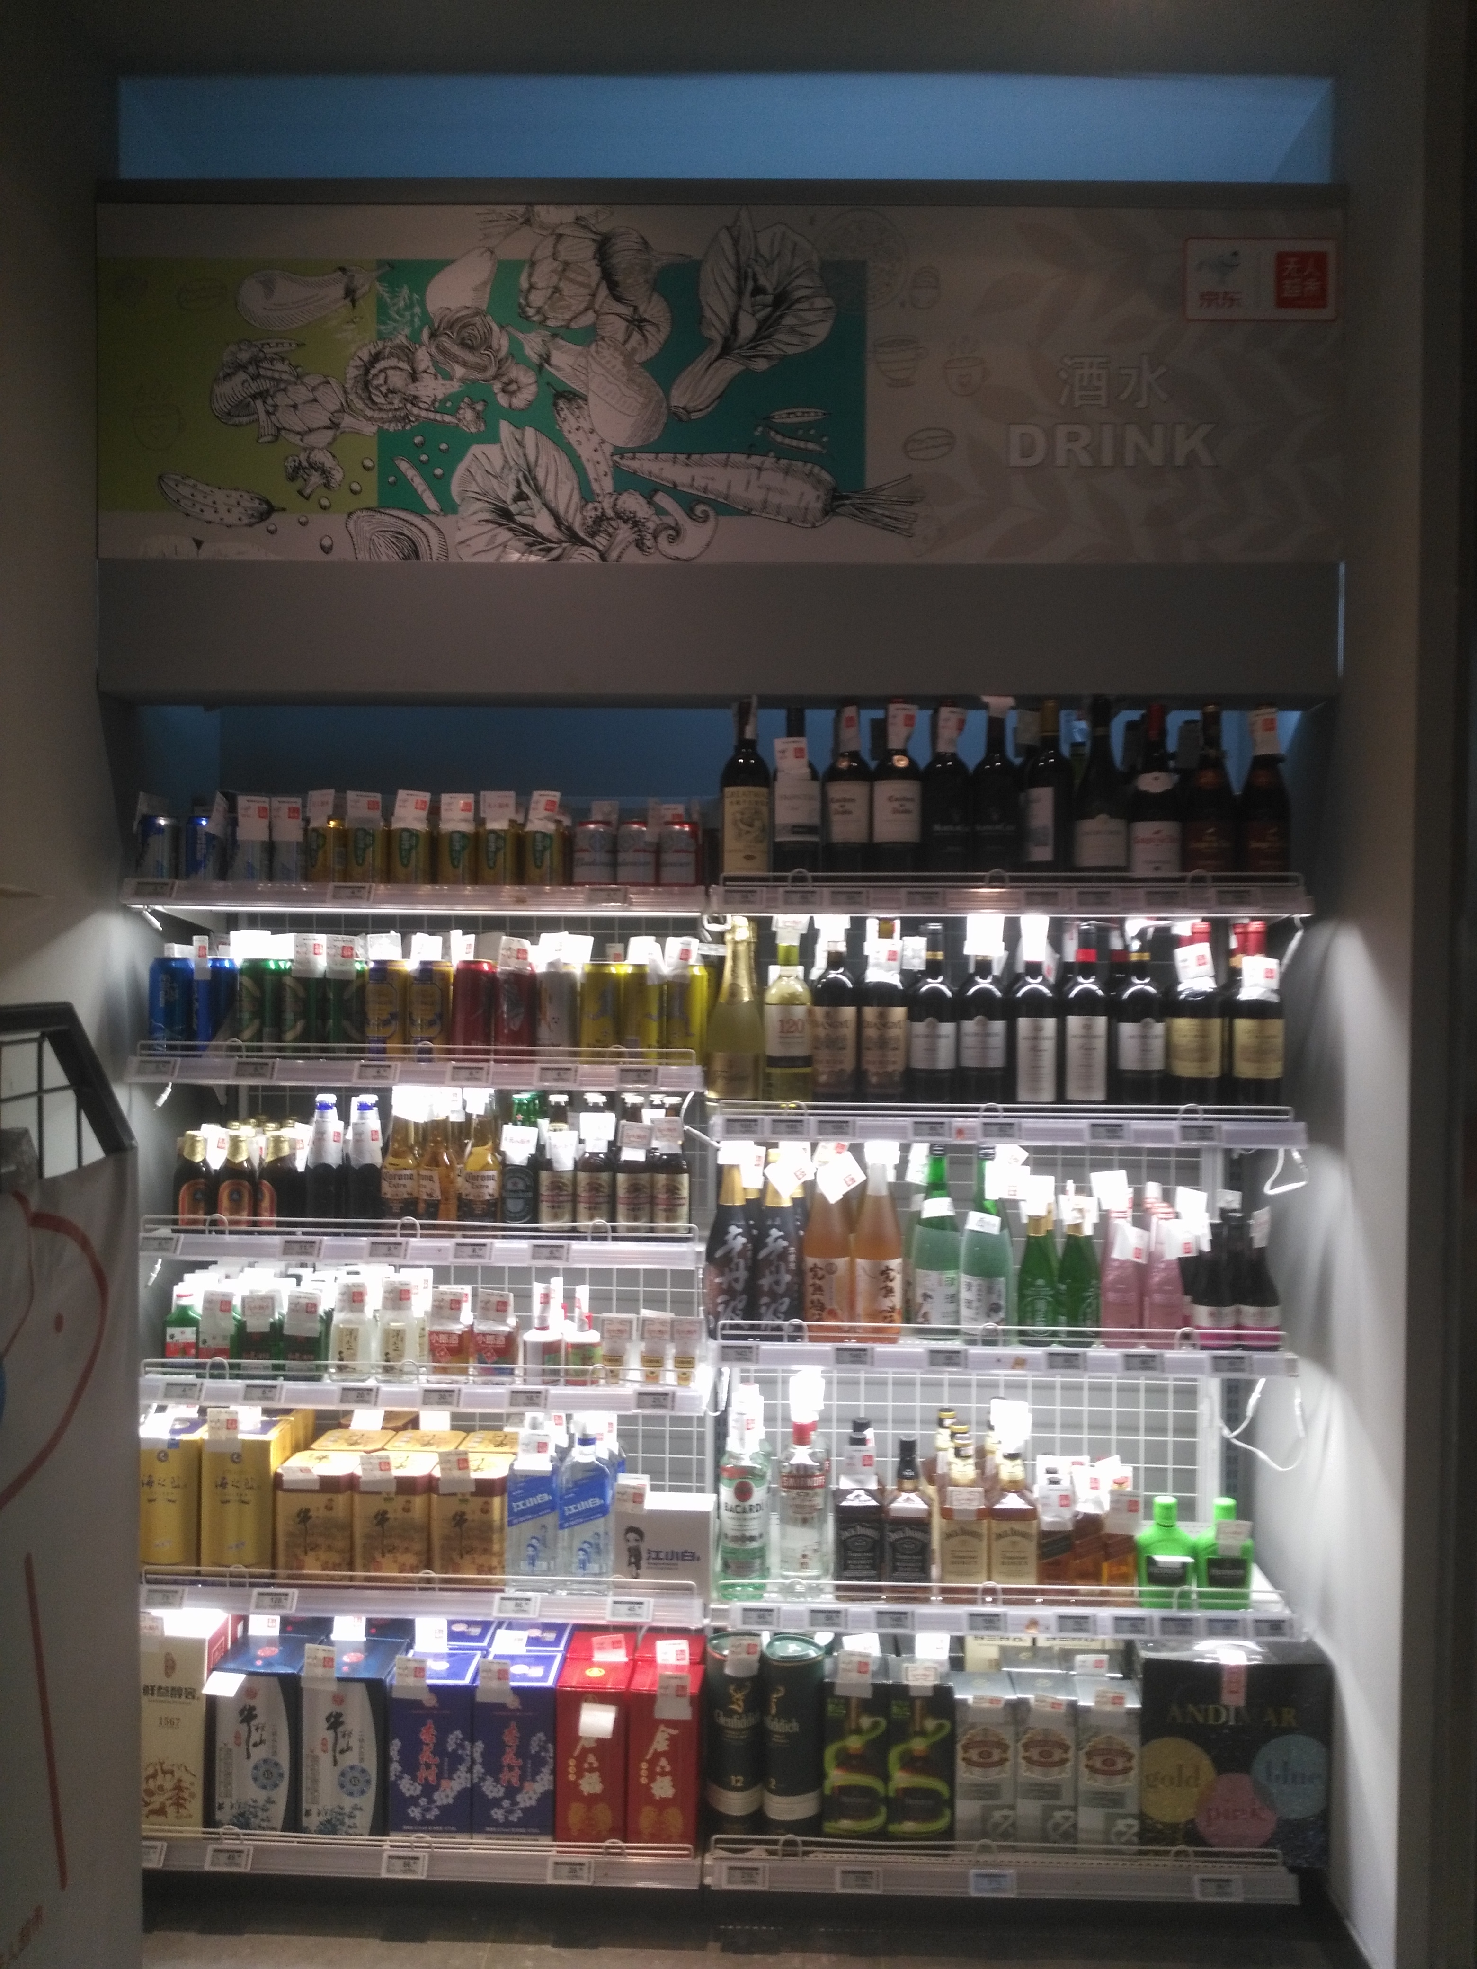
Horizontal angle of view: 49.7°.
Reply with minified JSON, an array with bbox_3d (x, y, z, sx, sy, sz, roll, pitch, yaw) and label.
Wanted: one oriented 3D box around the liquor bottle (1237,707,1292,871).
[{"bbox_3d":[0.805,-0.281,2.434,0.078,0.296,0.078,1,2,2],"label":"liquor bottle"}]

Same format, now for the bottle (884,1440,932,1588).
[{"bbox_3d":[0.272,0.854,2.558,0.076,0.246,0.076,0,2,3],"label":"bottle"}]

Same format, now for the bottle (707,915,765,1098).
[{"bbox_3d":[-0.005,0.038,2.559,0.090,0.293,0.090,1,2,2],"label":"bottle"}]

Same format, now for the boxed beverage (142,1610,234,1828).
[{"bbox_3d":[-0.892,1.186,2.558,0.111,0.319,0.105,1,1,1],"label":"boxed beverage"}]

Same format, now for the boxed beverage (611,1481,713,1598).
[{"bbox_3d":[-0.115,0.891,2.518,0.151,0.143,0.070,0,2,1],"label":"boxed beverage"}]

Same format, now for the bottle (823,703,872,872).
[{"bbox_3d":[0.173,-0.300,2.525,0.077,0.295,0.077,1,1,1],"label":"bottle"}]

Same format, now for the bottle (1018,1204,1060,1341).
[{"bbox_3d":[0.477,0.462,2.540,0.066,0.220,0.066,1,1,1],"label":"bottle"}]

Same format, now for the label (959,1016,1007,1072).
[{"bbox_3d":[0.385,0.092,2.506,0.073,0.084,0.026,0,2,3],"label":"label"}]

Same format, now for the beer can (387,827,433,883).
[{"bbox_3d":[-0.523,-0.202,2.542,0.066,0.117,0.066,0,2,0],"label":"beer can"}]

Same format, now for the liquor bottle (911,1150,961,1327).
[{"bbox_3d":[0.312,0.404,2.508,0.076,0.298,0.076,1,1,2],"label":"liquor bottle"}]

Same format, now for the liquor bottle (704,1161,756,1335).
[{"bbox_3d":[-0.011,0.399,2.474,0.077,0.300,0.077,1,2,2],"label":"liquor bottle"}]

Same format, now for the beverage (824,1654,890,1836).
[{"bbox_3d":[0.187,1.225,2.540,0.103,0.269,0.100,1,1,1],"label":"beverage"}]

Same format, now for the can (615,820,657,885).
[{"bbox_3d":[-0.159,-0.199,2.506,0.066,0.117,0.066,0,2,0],"label":"can"}]

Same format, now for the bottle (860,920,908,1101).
[{"bbox_3d":[0.230,0.056,2.504,0.076,0.312,0.076,1,1,2],"label":"bottle"}]

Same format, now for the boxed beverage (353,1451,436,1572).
[{"bbox_3d":[-0.536,0.852,2.534,0.121,0.176,0.122,1,1,2],"label":"boxed beverage"}]

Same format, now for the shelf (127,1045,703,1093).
[{"bbox_3d":[-0.498,0.122,2.659,0.905,0.061,0.390,1,2,2],"label":"shelf"}]

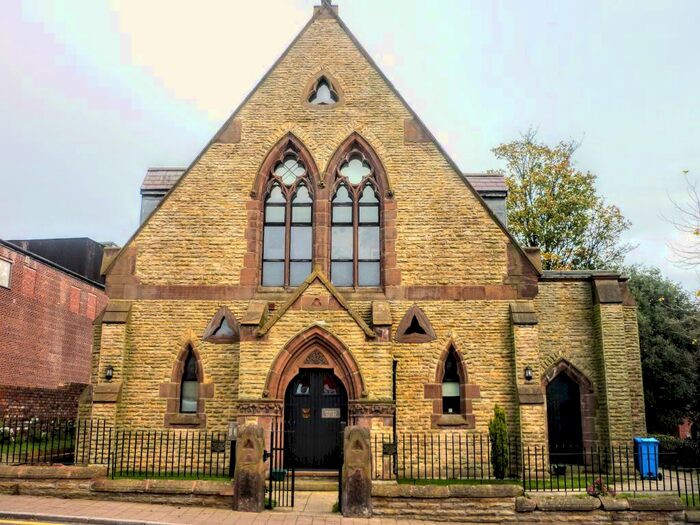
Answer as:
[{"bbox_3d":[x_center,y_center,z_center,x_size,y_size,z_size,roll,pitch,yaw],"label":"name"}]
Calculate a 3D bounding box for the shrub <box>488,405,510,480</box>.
[{"bbox_3d":[3.574,4.287,15.954,0.526,1.745,0.520,0,-12,0],"label":"shrub"}]

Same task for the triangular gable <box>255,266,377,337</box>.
[{"bbox_3d":[-0.765,0.960,15.395,2.742,1.615,0.450,0,-12,0],"label":"triangular gable"}]

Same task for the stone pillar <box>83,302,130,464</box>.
[{"bbox_3d":[-6.015,2.991,16.954,0.636,4.132,0.780,0,-11,1],"label":"stone pillar"}]

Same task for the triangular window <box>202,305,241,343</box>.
[{"bbox_3d":[-3.471,1.686,18.423,1.166,1.047,0.200,0,-11,1],"label":"triangular window"}]

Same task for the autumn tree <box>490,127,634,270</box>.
[{"bbox_3d":[9.298,0.960,28.440,6.800,13.800,6.600,0,-12,0],"label":"autumn tree"}]

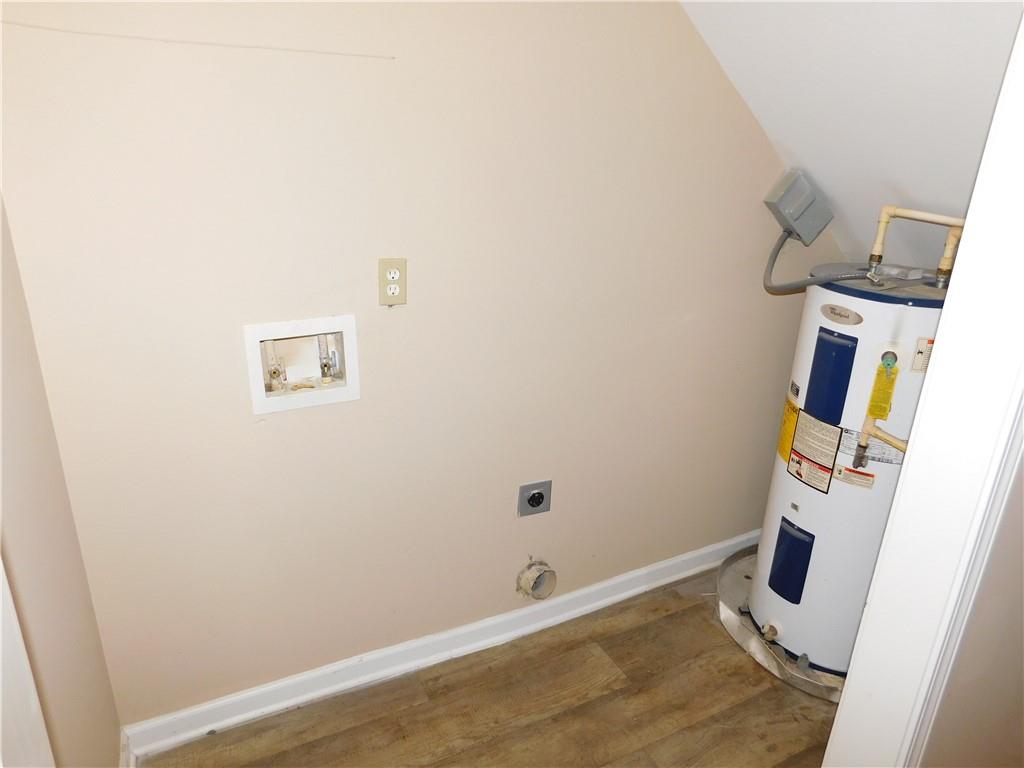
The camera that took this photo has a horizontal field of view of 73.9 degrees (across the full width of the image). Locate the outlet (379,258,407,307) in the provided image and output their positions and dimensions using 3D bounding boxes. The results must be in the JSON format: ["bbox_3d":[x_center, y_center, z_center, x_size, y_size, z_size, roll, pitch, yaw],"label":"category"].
[{"bbox_3d":[-0.296,-0.253,1.690,0.070,0.115,0.012,-9,23,-26],"label":"outlet"}]

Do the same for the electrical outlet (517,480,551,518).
[{"bbox_3d":[0.073,0.360,2.132,0.115,0.115,0.015,-9,23,-26],"label":"electrical outlet"}]

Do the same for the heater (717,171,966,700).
[{"bbox_3d":[1.127,0.194,2.128,0.650,1.385,0.650,-9,23,-26],"label":"heater"}]

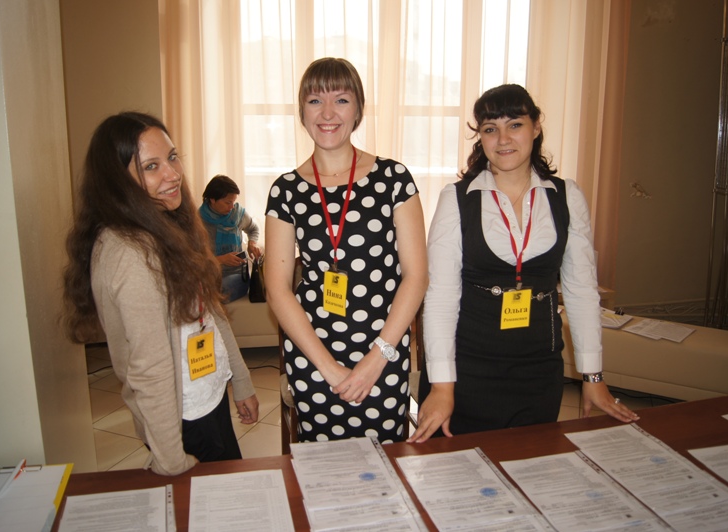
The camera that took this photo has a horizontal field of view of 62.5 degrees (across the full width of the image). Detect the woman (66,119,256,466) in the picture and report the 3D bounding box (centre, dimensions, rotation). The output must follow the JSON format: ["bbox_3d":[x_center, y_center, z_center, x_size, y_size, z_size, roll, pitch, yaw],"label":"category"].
[{"bbox_3d":[-0.495,0.394,1.560,0.360,1.560,0.430,9,14,34],"label":"woman"}]

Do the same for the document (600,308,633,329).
[{"bbox_3d":[1.507,0.332,3.637,0.220,0.022,0.300,10,15,39],"label":"document"}]

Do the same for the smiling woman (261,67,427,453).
[{"bbox_3d":[-0.049,0.314,1.655,0.440,1.700,0.320,2,11,5],"label":"smiling woman"}]

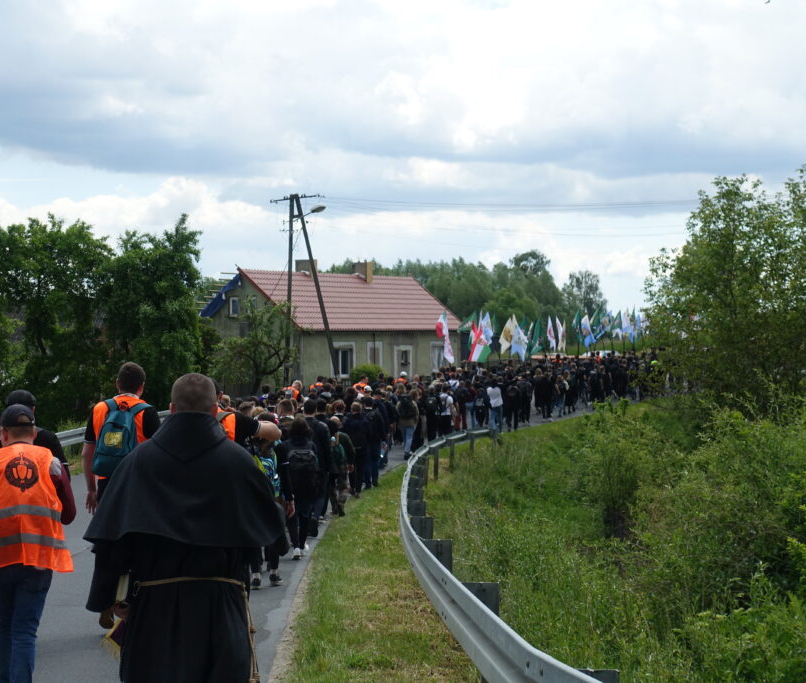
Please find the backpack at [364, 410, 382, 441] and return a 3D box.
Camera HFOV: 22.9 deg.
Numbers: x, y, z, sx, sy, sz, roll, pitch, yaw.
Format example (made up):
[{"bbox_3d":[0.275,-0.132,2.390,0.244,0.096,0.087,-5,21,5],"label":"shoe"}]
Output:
[{"bbox_3d":[-0.564,1.571,36.800,0.330,0.520,0.220,0,0,4],"label":"backpack"}]

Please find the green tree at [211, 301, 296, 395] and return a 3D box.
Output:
[{"bbox_3d":[-5.556,0.588,74.000,3.270,4.222,3.000,0,0,0],"label":"green tree"}]

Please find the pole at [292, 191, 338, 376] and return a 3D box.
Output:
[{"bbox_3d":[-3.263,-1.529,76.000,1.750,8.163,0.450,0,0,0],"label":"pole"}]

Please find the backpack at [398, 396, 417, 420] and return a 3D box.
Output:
[{"bbox_3d":[0.091,1.501,45.300,0.360,0.500,0.240,0,0,7],"label":"backpack"}]

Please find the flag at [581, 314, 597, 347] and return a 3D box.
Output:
[{"bbox_3d":[8.616,-0.508,92.000,0.750,1.500,0.300,0,0,5],"label":"flag"}]

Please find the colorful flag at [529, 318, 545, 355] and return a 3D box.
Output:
[{"bbox_3d":[5.404,-0.201,80.000,0.600,1.450,0.350,0,0,-14],"label":"colorful flag"}]

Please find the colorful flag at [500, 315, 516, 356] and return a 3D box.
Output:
[{"bbox_3d":[4.120,-0.217,78.500,0.620,1.550,0.350,0,0,-12],"label":"colorful flag"}]

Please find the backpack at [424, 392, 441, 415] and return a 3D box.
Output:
[{"bbox_3d":[0.689,1.448,46.500,0.360,0.470,0.220,0,0,8],"label":"backpack"}]

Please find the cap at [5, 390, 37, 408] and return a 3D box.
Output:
[{"bbox_3d":[-2.280,0.356,11.900,0.180,0.130,0.260,0,-5,-2],"label":"cap"}]

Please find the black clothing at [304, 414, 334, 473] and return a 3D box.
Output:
[{"bbox_3d":[-1.159,1.319,25.500,0.540,0.760,0.320,0,0,2],"label":"black clothing"}]

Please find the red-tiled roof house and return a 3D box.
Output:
[{"bbox_3d":[-3.347,-0.316,88.990,6.970,6.089,12.218,0,0,36],"label":"red-tiled roof house"}]

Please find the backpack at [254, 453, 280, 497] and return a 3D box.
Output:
[{"bbox_3d":[-1.305,1.253,18.900,0.300,0.460,0.200,0,0,0],"label":"backpack"}]

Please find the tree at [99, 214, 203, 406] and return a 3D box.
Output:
[{"bbox_3d":[-7.831,-0.515,62.000,3.500,6.879,3.500,0,0,0],"label":"tree"}]

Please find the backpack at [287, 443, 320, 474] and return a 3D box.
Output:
[{"bbox_3d":[-1.159,1.375,23.200,0.350,0.420,0.220,0,0,3],"label":"backpack"}]

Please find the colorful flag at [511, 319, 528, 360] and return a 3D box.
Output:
[{"bbox_3d":[4.563,-0.118,78.000,0.630,1.650,0.350,0,0,-12],"label":"colorful flag"}]

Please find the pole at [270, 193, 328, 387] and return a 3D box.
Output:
[{"bbox_3d":[-3.988,-1.548,76.000,2.000,8.201,0.600,0,0,0],"label":"pole"}]

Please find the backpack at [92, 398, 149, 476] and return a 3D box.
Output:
[{"bbox_3d":[-1.885,0.641,13.150,0.320,0.470,0.200,0,0,2],"label":"backpack"}]

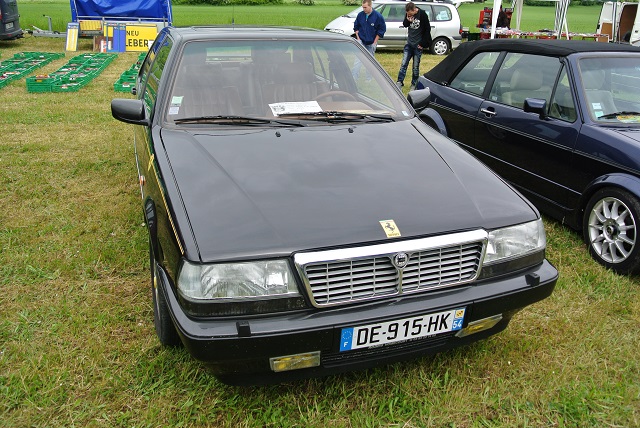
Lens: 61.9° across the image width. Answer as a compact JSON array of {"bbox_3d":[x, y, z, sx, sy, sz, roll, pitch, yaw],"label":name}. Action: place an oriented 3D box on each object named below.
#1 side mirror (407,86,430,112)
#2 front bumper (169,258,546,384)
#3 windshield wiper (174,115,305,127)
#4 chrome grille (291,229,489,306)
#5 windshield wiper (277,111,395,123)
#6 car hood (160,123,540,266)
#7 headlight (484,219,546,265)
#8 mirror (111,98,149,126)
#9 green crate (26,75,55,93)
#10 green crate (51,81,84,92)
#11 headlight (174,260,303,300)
[{"bbox_3d":[0.666,-0.761,3.558,0.190,0.140,0.120,-6,23,-18],"label":"side mirror"},{"bbox_3d":[0.240,0.379,2.268,1.720,0.300,0.540,-6,23,-18],"label":"front bumper"},{"bbox_3d":[-0.434,-0.512,2.941,0.710,0.060,0.090,-6,23,-18],"label":"windshield wiper"},{"bbox_3d":[0.297,0.206,2.033,0.810,0.215,0.100,-6,23,-18],"label":"chrome grille"},{"bbox_3d":[0.110,-0.565,3.101,0.720,0.060,0.085,-6,23,-18],"label":"windshield wiper"},{"bbox_3d":[0.087,-0.196,2.554,1.530,0.210,1.320,-6,23,-18],"label":"car hood"},{"bbox_3d":[0.837,0.107,2.274,0.400,0.145,0.170,-6,23,-18],"label":"headlight"},{"bbox_3d":[-1.067,-0.571,2.995,0.190,0.140,0.120,-6,23,-18],"label":"mirror"},{"bbox_3d":[-4.836,-2.298,9.361,0.400,0.240,0.600,-3,23,-9],"label":"green crate"},{"bbox_3d":[-4.449,-2.260,9.449,0.400,0.130,0.600,-3,23,-9],"label":"green crate"},{"bbox_3d":[-0.290,0.228,1.914,0.400,0.145,0.170,-6,23,-18],"label":"headlight"}]

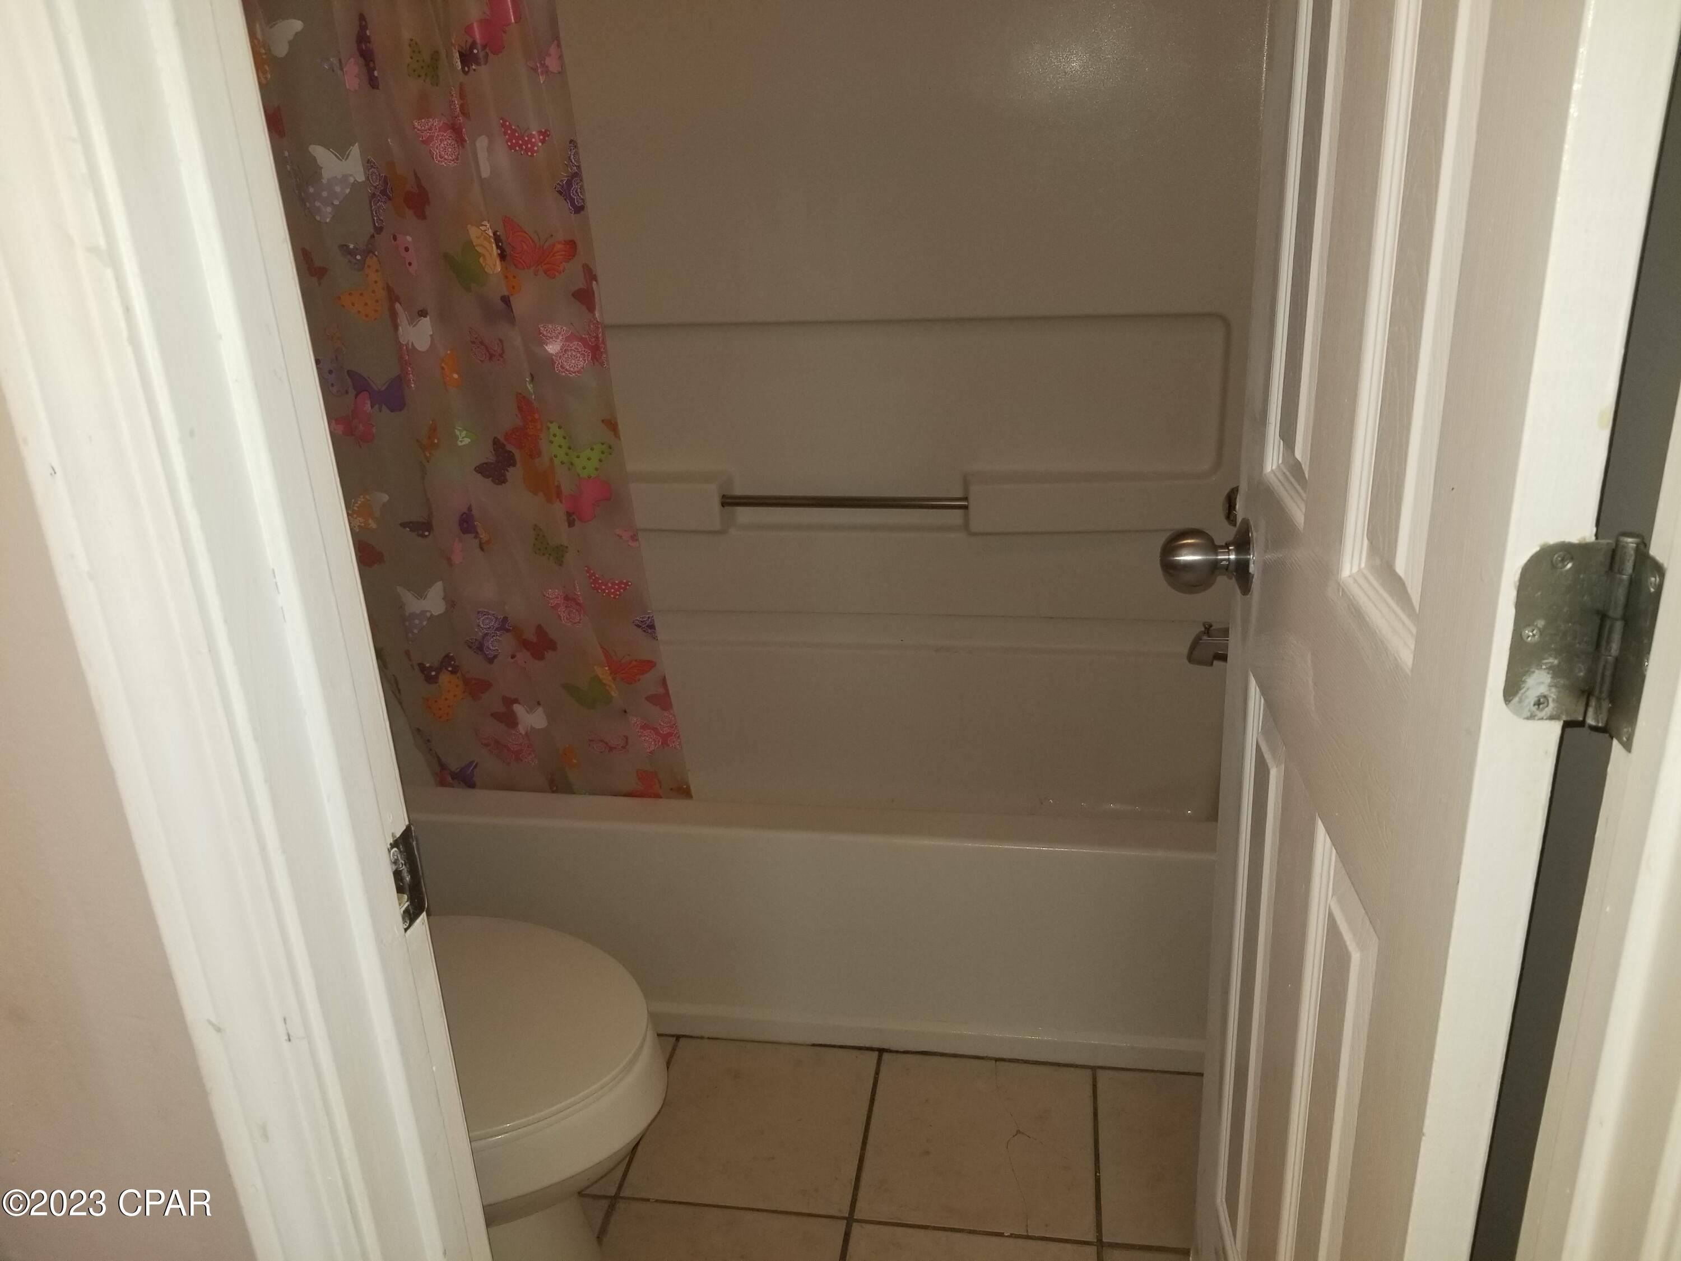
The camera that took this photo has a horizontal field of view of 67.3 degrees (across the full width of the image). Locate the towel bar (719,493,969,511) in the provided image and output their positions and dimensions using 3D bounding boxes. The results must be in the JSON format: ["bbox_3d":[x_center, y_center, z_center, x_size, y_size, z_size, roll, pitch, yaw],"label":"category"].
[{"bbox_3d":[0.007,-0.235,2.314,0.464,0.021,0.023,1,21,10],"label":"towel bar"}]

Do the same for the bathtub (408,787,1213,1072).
[{"bbox_3d":[-0.029,0.318,2.208,1.520,0.375,0.770,1,21,10],"label":"bathtub"}]

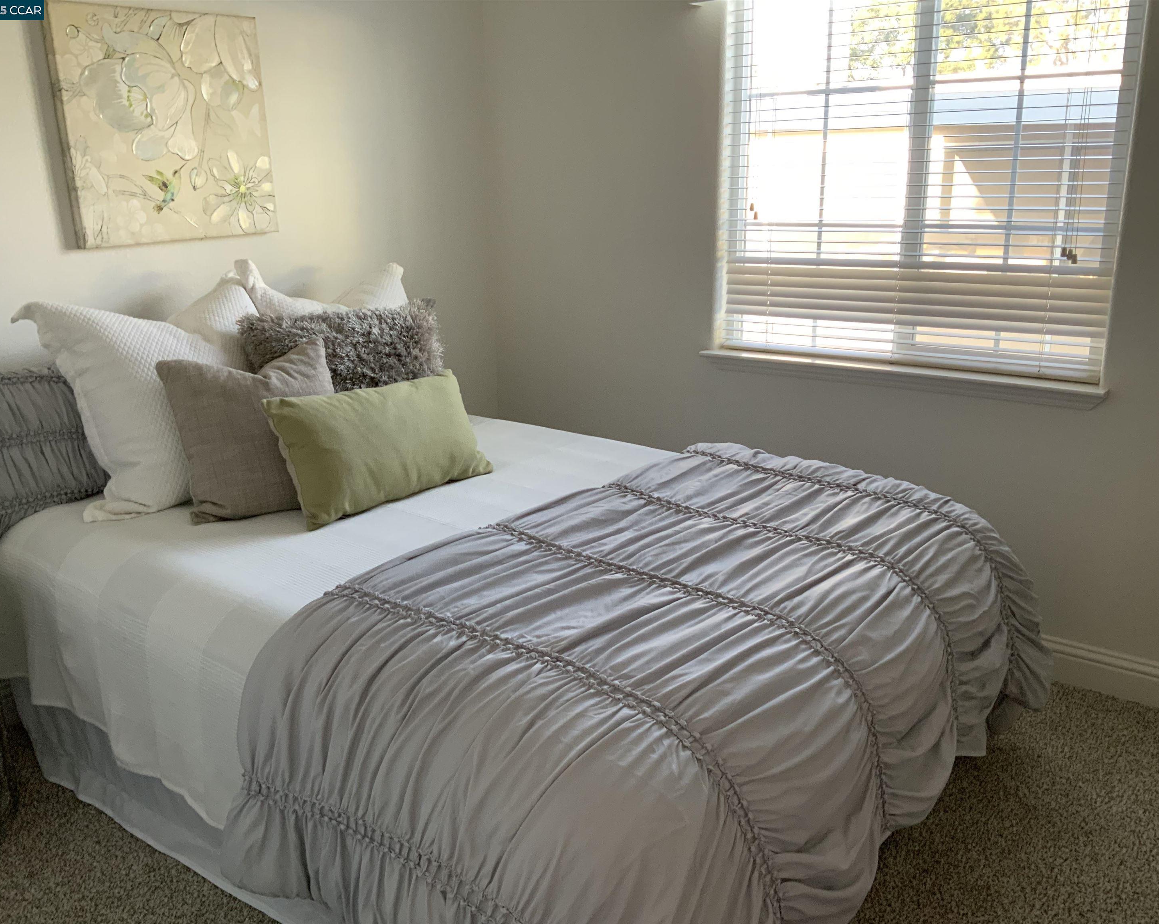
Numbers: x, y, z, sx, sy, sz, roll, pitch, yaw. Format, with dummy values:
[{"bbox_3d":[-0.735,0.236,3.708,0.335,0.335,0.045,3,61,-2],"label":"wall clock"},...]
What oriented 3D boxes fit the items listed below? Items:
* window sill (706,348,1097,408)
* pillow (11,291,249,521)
[{"bbox_3d":[0.908,-0.258,3.080,1.225,0.058,0.120,11,21,36],"label":"window sill"},{"bbox_3d":[-1.105,-0.173,2.739,0.200,0.570,0.620,-6,10,40],"label":"pillow"}]

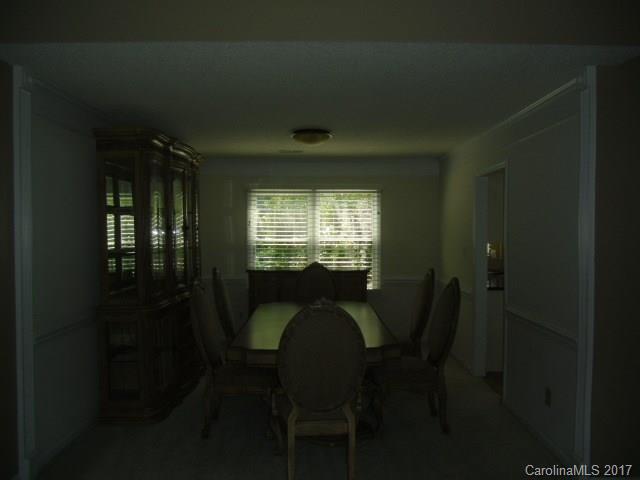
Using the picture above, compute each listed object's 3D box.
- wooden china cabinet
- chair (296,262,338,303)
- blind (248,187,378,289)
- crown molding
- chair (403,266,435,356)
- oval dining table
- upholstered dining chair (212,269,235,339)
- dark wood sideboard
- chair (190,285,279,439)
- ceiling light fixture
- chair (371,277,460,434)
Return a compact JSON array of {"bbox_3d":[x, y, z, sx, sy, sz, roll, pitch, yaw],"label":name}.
[{"bbox_3d":[-1.455,0.266,4.641,0.560,2.280,1.580,0,2,0],"label":"wooden china cabinet"},{"bbox_3d":[-0.045,0.820,5.150,0.530,1.140,0.670,0,2,0],"label":"chair"},{"bbox_3d":[-0.070,-0.014,6.453,1.700,1.290,0.070,0,2,0],"label":"blind"},{"bbox_3d":[-0.060,-0.967,6.381,3.220,0.250,0.120,0,2,0],"label":"crown molding"},{"bbox_3d":[0.735,0.835,4.690,0.670,1.140,0.530,0,2,0],"label":"chair"},{"bbox_3d":[-0.050,1.044,4.107,1.120,0.760,1.970,0,2,0],"label":"oval dining table"},{"bbox_3d":[-0.650,0.834,4.720,0.670,1.140,0.530,0,2,0],"label":"upholstered dining chair"},{"bbox_3d":[-0.145,0.874,6.232,1.460,0.960,0.480,0,2,0],"label":"dark wood sideboard"},{"bbox_3d":[-0.625,0.864,3.801,0.670,1.140,0.530,0,2,0],"label":"chair"},{"bbox_3d":[-0.080,-0.983,4.760,0.385,0.110,0.385,0,2,0],"label":"ceiling light fixture"},{"bbox_3d":[0.735,0.862,3.881,0.670,1.140,0.530,0,2,0],"label":"chair"}]

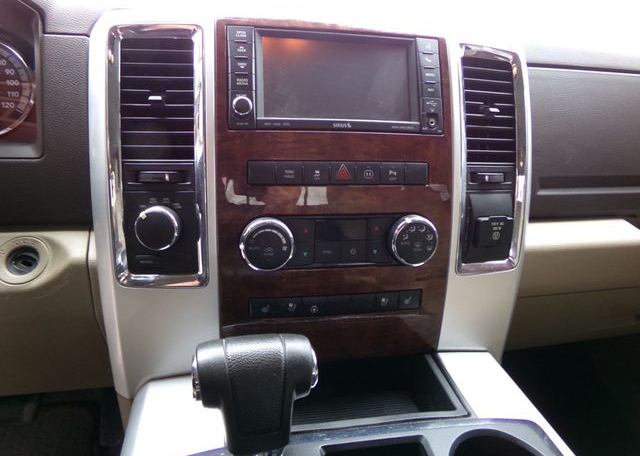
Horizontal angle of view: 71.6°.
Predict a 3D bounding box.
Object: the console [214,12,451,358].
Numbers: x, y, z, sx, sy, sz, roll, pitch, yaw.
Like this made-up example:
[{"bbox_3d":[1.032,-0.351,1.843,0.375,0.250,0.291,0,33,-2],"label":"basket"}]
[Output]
[{"bbox_3d":[0.018,-0.030,0.457,0.238,0.337,0.058,-1,7,-12],"label":"console"}]

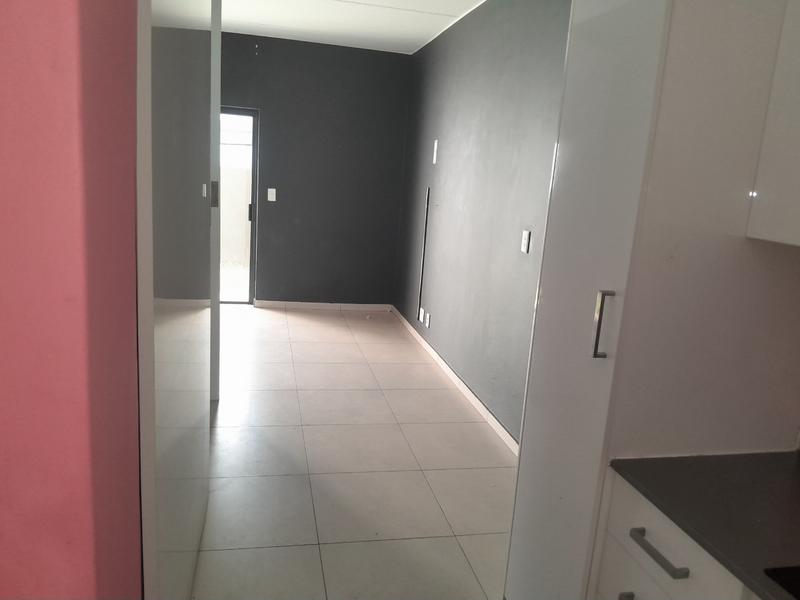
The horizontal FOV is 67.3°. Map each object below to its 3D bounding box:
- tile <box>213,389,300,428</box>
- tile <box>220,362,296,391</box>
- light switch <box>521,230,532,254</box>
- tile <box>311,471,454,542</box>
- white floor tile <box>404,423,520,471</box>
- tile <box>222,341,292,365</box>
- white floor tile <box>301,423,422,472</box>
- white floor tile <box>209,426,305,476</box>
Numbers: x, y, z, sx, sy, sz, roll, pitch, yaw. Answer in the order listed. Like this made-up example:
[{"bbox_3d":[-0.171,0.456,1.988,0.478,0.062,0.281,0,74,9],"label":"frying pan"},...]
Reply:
[{"bbox_3d":[-0.950,0.700,3.870,0.600,0.012,0.600,1,12,-13],"label":"tile"},{"bbox_3d":[-1.077,0.572,4.442,0.600,0.012,0.600,1,12,-13],"label":"tile"},{"bbox_3d":[0.707,-0.325,3.363,0.013,0.119,0.077,1,12,-13],"label":"light switch"},{"bbox_3d":[-0.109,0.970,2.859,0.600,0.012,0.600,1,12,-13],"label":"tile"},{"bbox_3d":[0.342,0.856,3.564,0.588,0.012,0.600,1,12,-13],"label":"white floor tile"},{"bbox_3d":[-1.205,0.445,5.014,0.600,0.012,0.600,1,12,-13],"label":"tile"},{"bbox_3d":[-0.237,0.842,3.431,0.600,0.012,0.600,1,12,-13],"label":"white floor tile"},{"bbox_3d":[-0.822,0.828,3.298,0.600,0.012,0.600,1,12,-13],"label":"white floor tile"}]

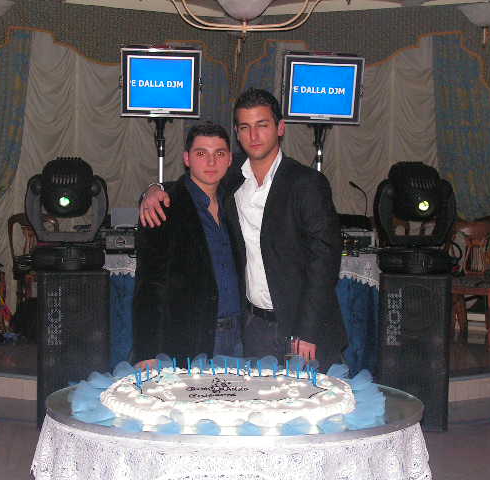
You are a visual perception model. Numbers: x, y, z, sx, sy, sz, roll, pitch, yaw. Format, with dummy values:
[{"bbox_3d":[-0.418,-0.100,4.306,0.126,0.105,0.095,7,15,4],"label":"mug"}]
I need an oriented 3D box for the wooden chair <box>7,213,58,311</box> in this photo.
[{"bbox_3d":[-1.780,0.280,8.900,0.480,0.990,0.530,0,3,-14],"label":"wooden chair"}]

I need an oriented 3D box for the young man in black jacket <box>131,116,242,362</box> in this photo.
[{"bbox_3d":[-0.175,0.390,3.930,0.530,1.670,0.360,0,3,-14],"label":"young man in black jacket"}]

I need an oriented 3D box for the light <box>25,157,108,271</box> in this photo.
[{"bbox_3d":[-1.033,-0.158,6.100,0.470,0.640,0.420,0,3,-3],"label":"light"}]

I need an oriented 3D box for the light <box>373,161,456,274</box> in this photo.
[{"bbox_3d":[0.981,-0.133,6.100,0.470,0.640,0.420,0,3,-3],"label":"light"}]

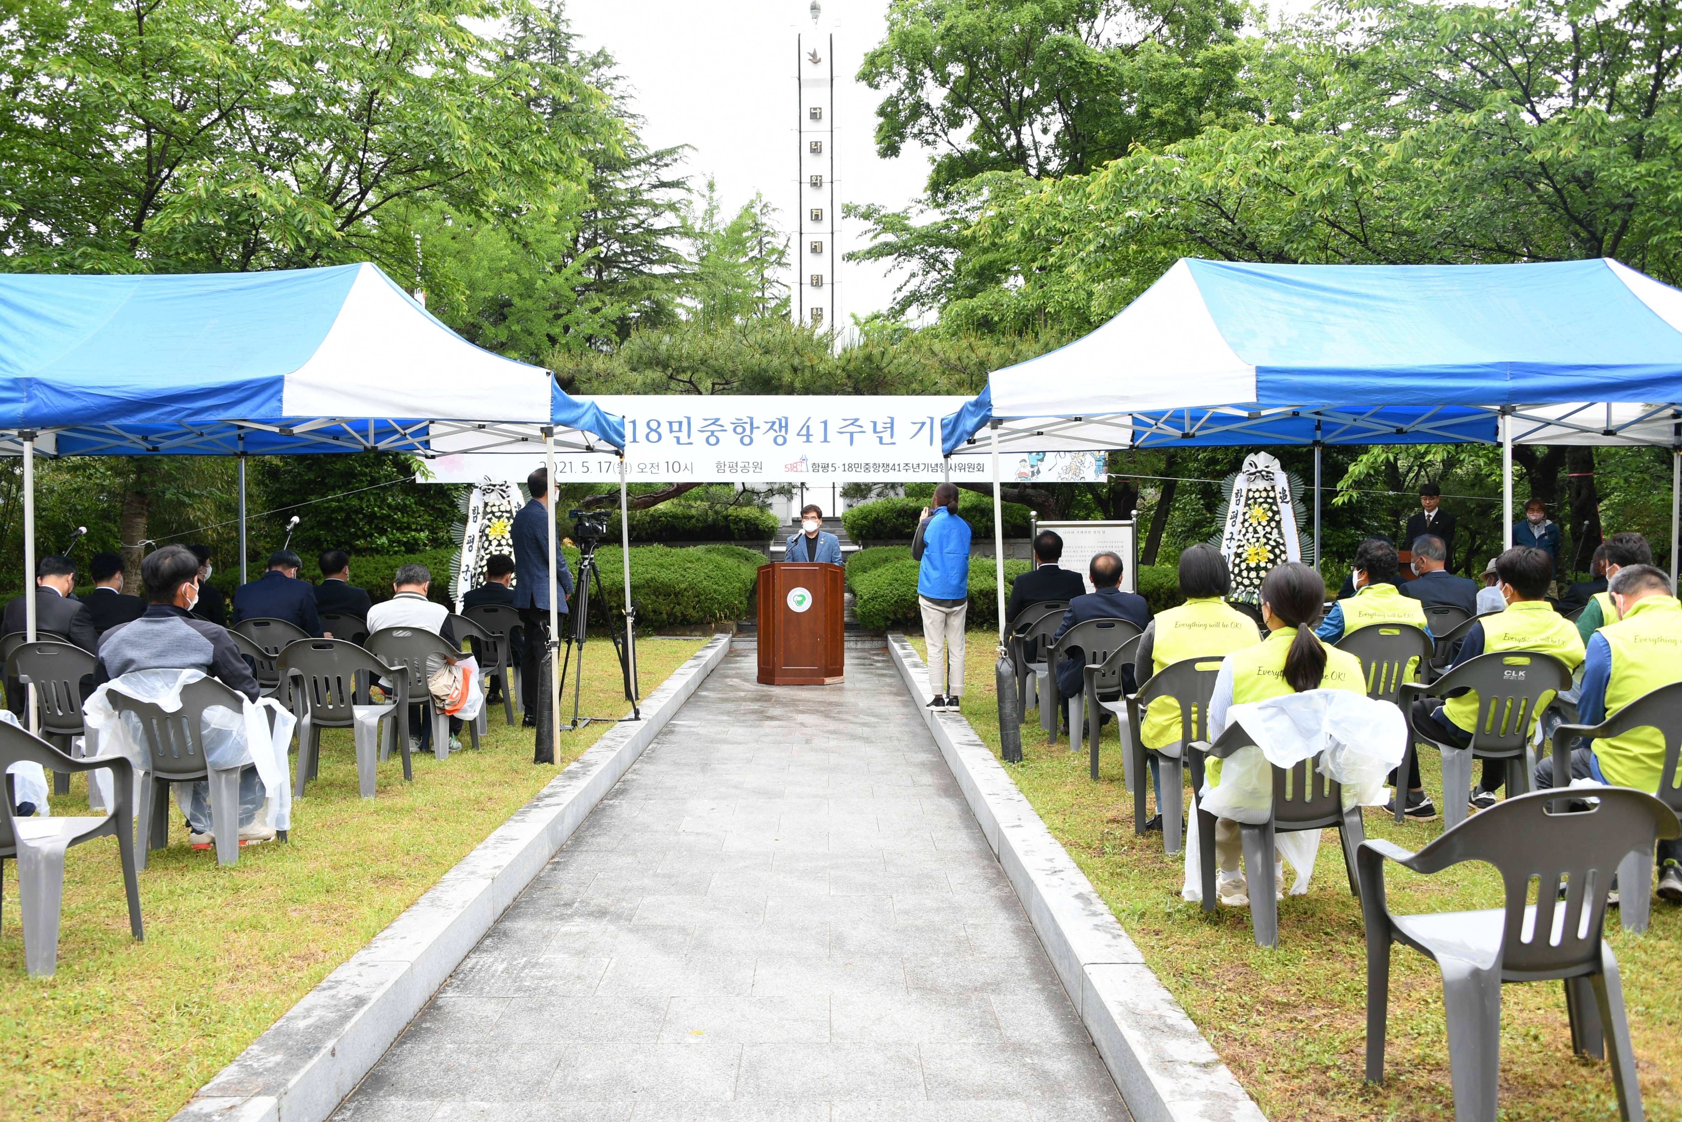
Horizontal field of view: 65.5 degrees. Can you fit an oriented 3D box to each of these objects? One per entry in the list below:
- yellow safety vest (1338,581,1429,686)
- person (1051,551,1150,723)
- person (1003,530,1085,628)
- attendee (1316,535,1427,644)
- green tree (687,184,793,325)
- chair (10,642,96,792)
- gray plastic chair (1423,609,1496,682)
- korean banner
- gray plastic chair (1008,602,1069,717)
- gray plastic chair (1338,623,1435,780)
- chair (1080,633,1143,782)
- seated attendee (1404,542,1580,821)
[{"bbox_3d":[2.804,0.390,6.814,0.470,0.560,0.320,-1,2,-8],"label":"yellow safety vest"},{"bbox_3d":[1.555,0.515,7.968,0.560,1.190,0.800,0,2,2],"label":"person"},{"bbox_3d":[1.504,0.431,9.566,0.550,1.270,0.800,-1,2,0],"label":"person"},{"bbox_3d":[2.765,0.503,7.078,0.600,1.240,0.800,-1,2,-8],"label":"attendee"},{"bbox_3d":[-2.715,-4.997,34.895,3.600,9.700,3.600,0,1,0],"label":"green tree"},{"bbox_3d":[-3.671,0.779,6.351,0.580,0.790,0.560,0,1,-3],"label":"chair"},{"bbox_3d":[4.299,0.704,8.741,0.580,0.790,0.560,0,1,-5],"label":"gray plastic chair"},{"bbox_3d":[-0.803,-1.231,13.330,7.050,0.900,0.030,0,1,0],"label":"korean banner"},{"bbox_3d":[1.574,0.688,9.841,0.580,0.790,0.560,0,1,-5],"label":"gray plastic chair"},{"bbox_3d":[2.760,0.734,6.884,0.580,0.790,0.540,-1,2,-9],"label":"gray plastic chair"},{"bbox_3d":[1.619,0.754,6.771,0.580,0.790,0.560,0,1,-6],"label":"chair"},{"bbox_3d":[2.755,0.552,5.678,0.600,1.220,0.820,-1,2,-8],"label":"seated attendee"}]

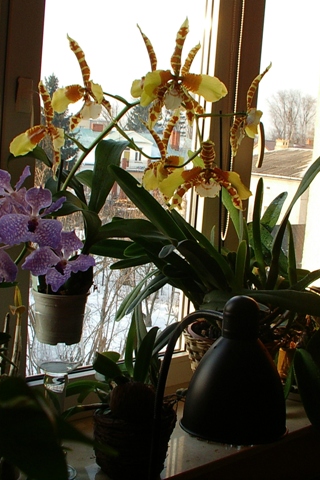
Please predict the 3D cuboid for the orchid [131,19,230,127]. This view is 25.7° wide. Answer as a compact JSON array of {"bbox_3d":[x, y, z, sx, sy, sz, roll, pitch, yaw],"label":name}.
[{"bbox_3d":[0.035,-0.284,1.200,0.160,0.185,0.085,4,7,-3],"label":"orchid"}]

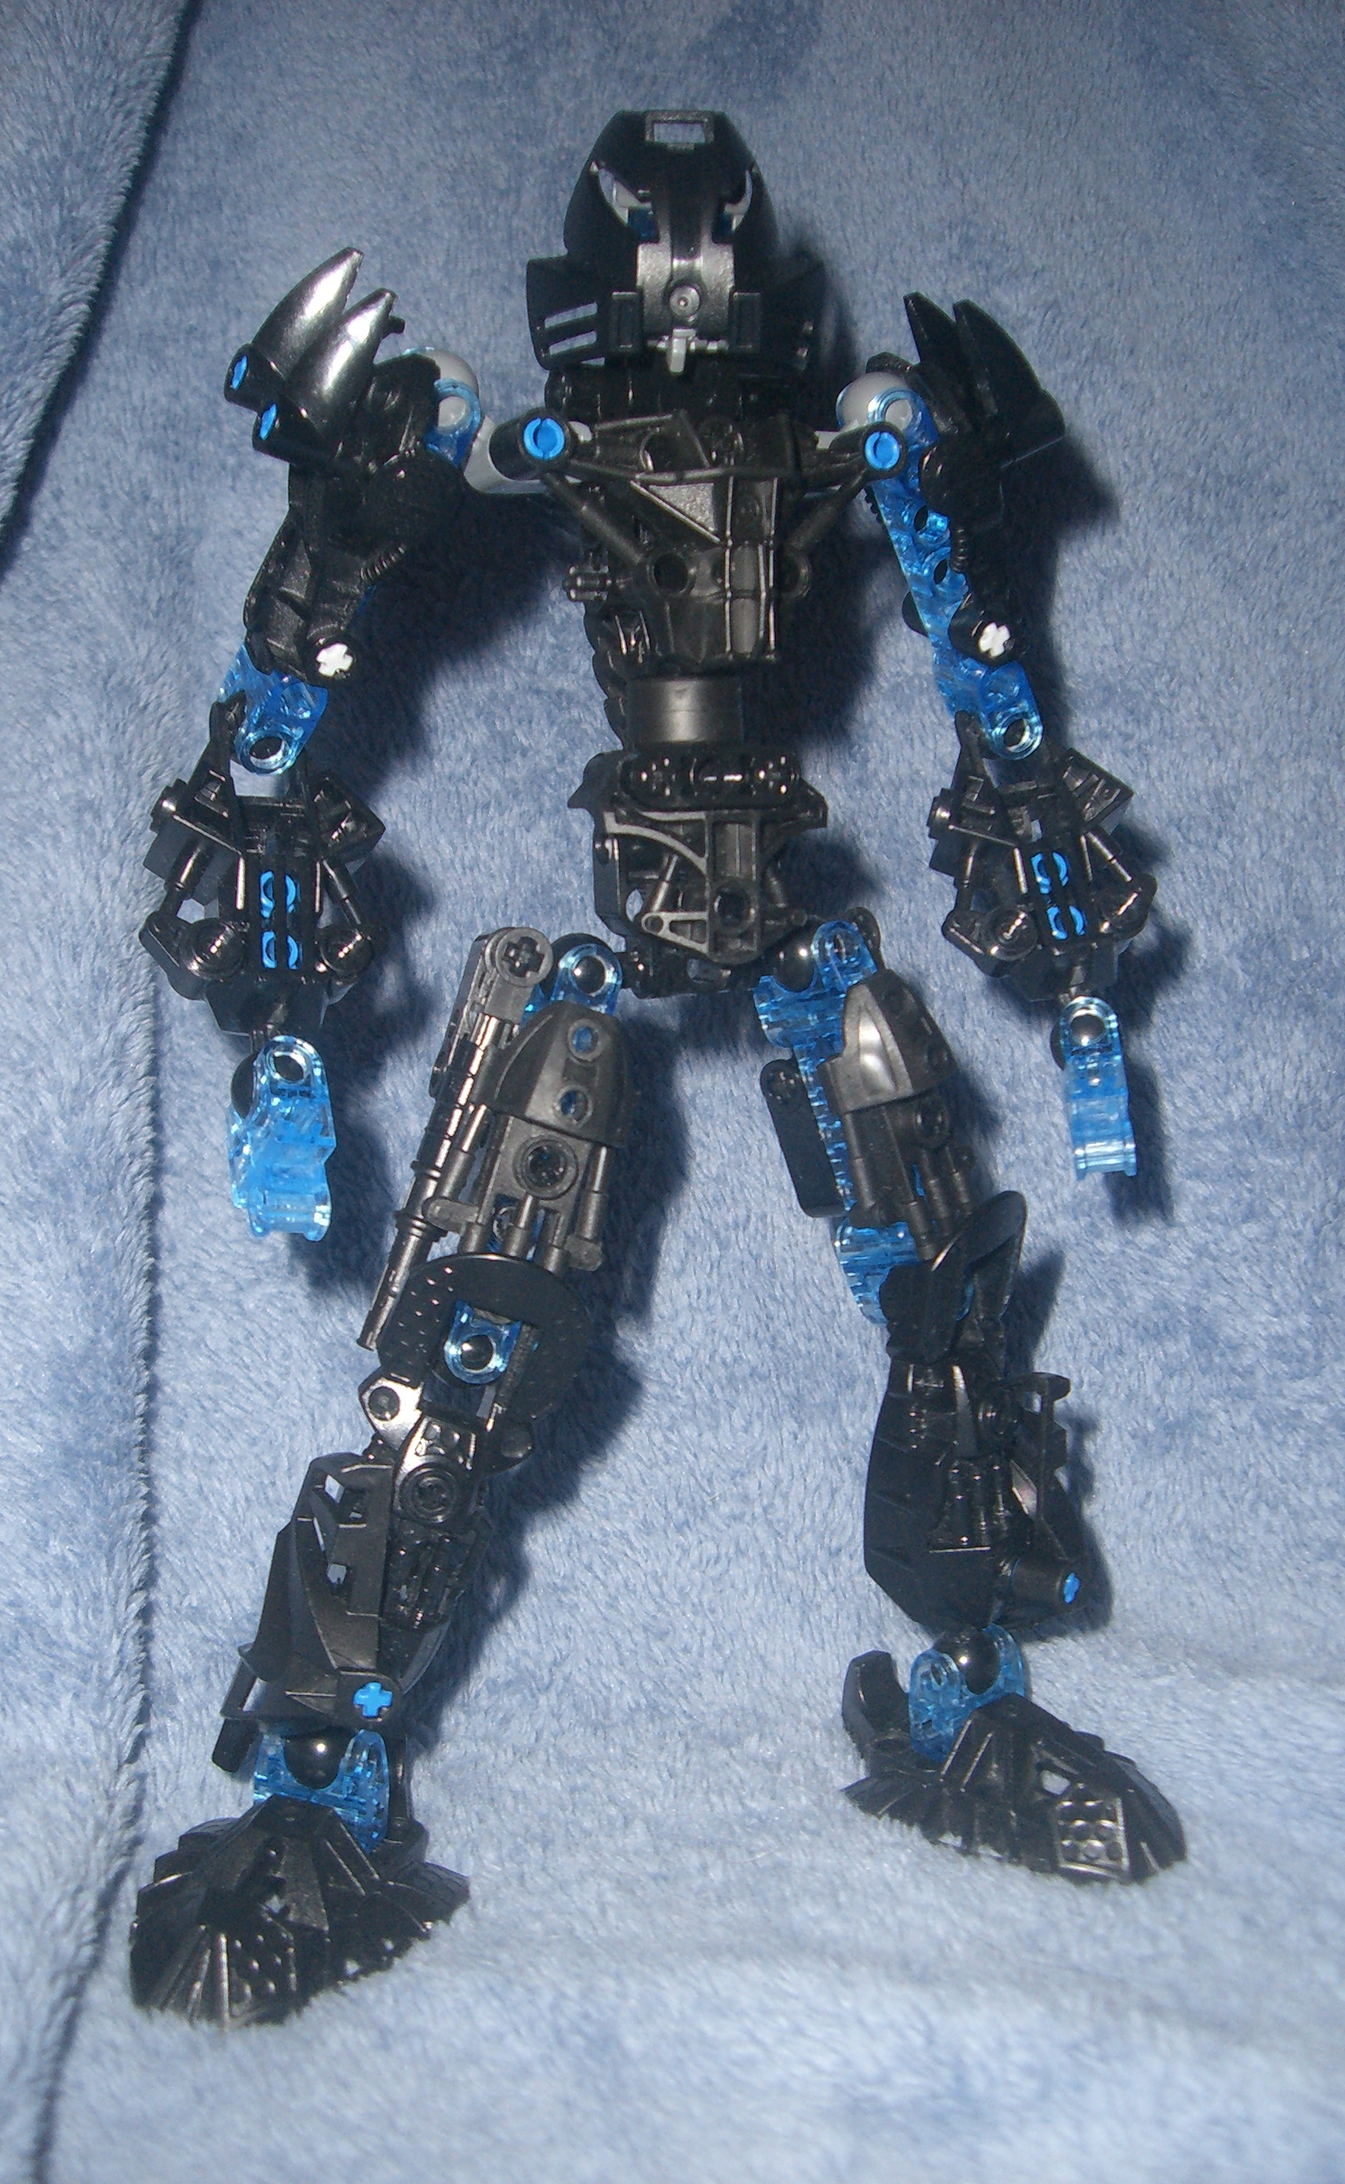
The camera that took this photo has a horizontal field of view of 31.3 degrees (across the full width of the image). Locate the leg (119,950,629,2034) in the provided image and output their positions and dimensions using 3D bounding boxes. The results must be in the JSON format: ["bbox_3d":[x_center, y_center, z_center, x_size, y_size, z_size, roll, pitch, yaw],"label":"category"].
[{"bbox_3d":[-0.033,0.049,0.317,0.043,0.140,0.055,17,3,11],"label":"leg"}]

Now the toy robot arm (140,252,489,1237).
[{"bbox_3d":[-0.050,-0.047,0.321,0.038,0.130,0.042,9,0,6],"label":"toy robot arm"}]

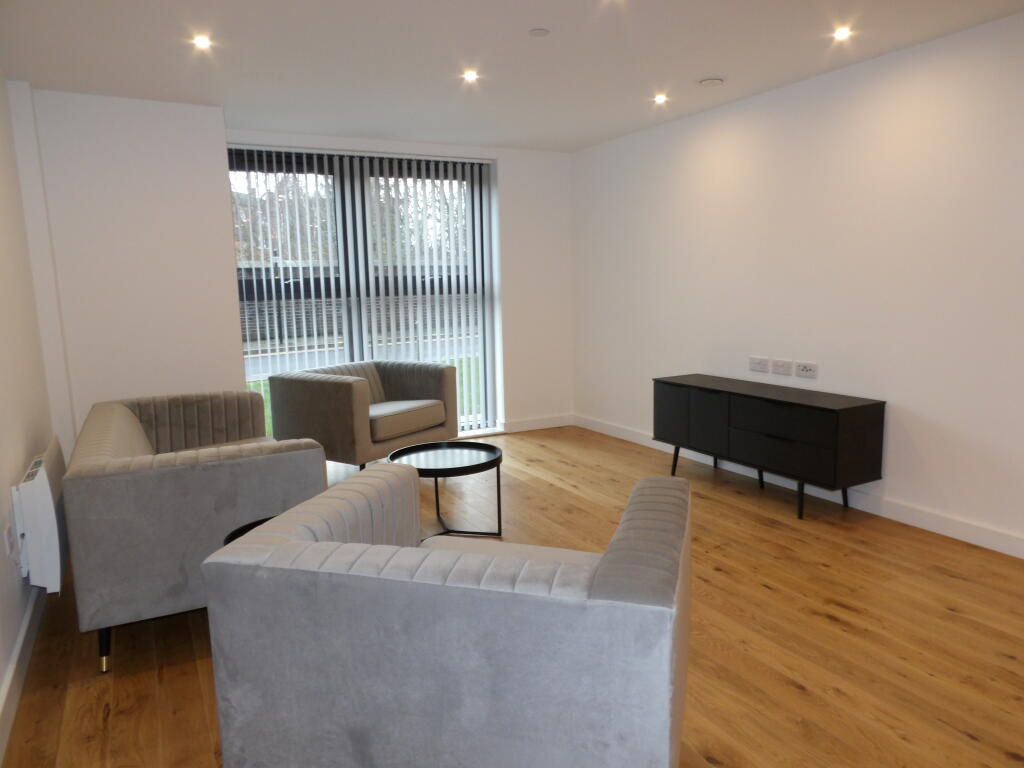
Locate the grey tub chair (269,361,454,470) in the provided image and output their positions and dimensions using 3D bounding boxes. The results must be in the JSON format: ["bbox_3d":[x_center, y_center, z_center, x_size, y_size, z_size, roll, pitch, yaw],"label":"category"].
[{"bbox_3d":[-1.014,0.268,4.999,0.835,0.735,0.965,5,10,36],"label":"grey tub chair"}]

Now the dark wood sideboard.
[{"bbox_3d":[1.474,0.346,4.326,0.390,0.632,1.416,-6,9,-28],"label":"dark wood sideboard"}]

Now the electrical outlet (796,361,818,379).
[{"bbox_3d":[1.742,-0.083,4.190,0.012,0.087,0.148,-6,9,-28],"label":"electrical outlet"}]

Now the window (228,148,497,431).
[{"bbox_3d":[-1.079,-0.638,5.525,2.111,2.245,0.085,-6,9,-28],"label":"window"}]

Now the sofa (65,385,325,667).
[{"bbox_3d":[-1.414,0.544,3.201,0.835,0.735,1.545,-6,9,-27],"label":"sofa"}]

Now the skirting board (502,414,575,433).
[{"bbox_3d":[0.244,0.356,6.319,0.716,0.103,0.016,-6,9,-28],"label":"skirting board"}]

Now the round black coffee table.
[{"bbox_3d":[-0.342,0.584,3.753,0.590,0.434,0.590,-2,8,0],"label":"round black coffee table"}]

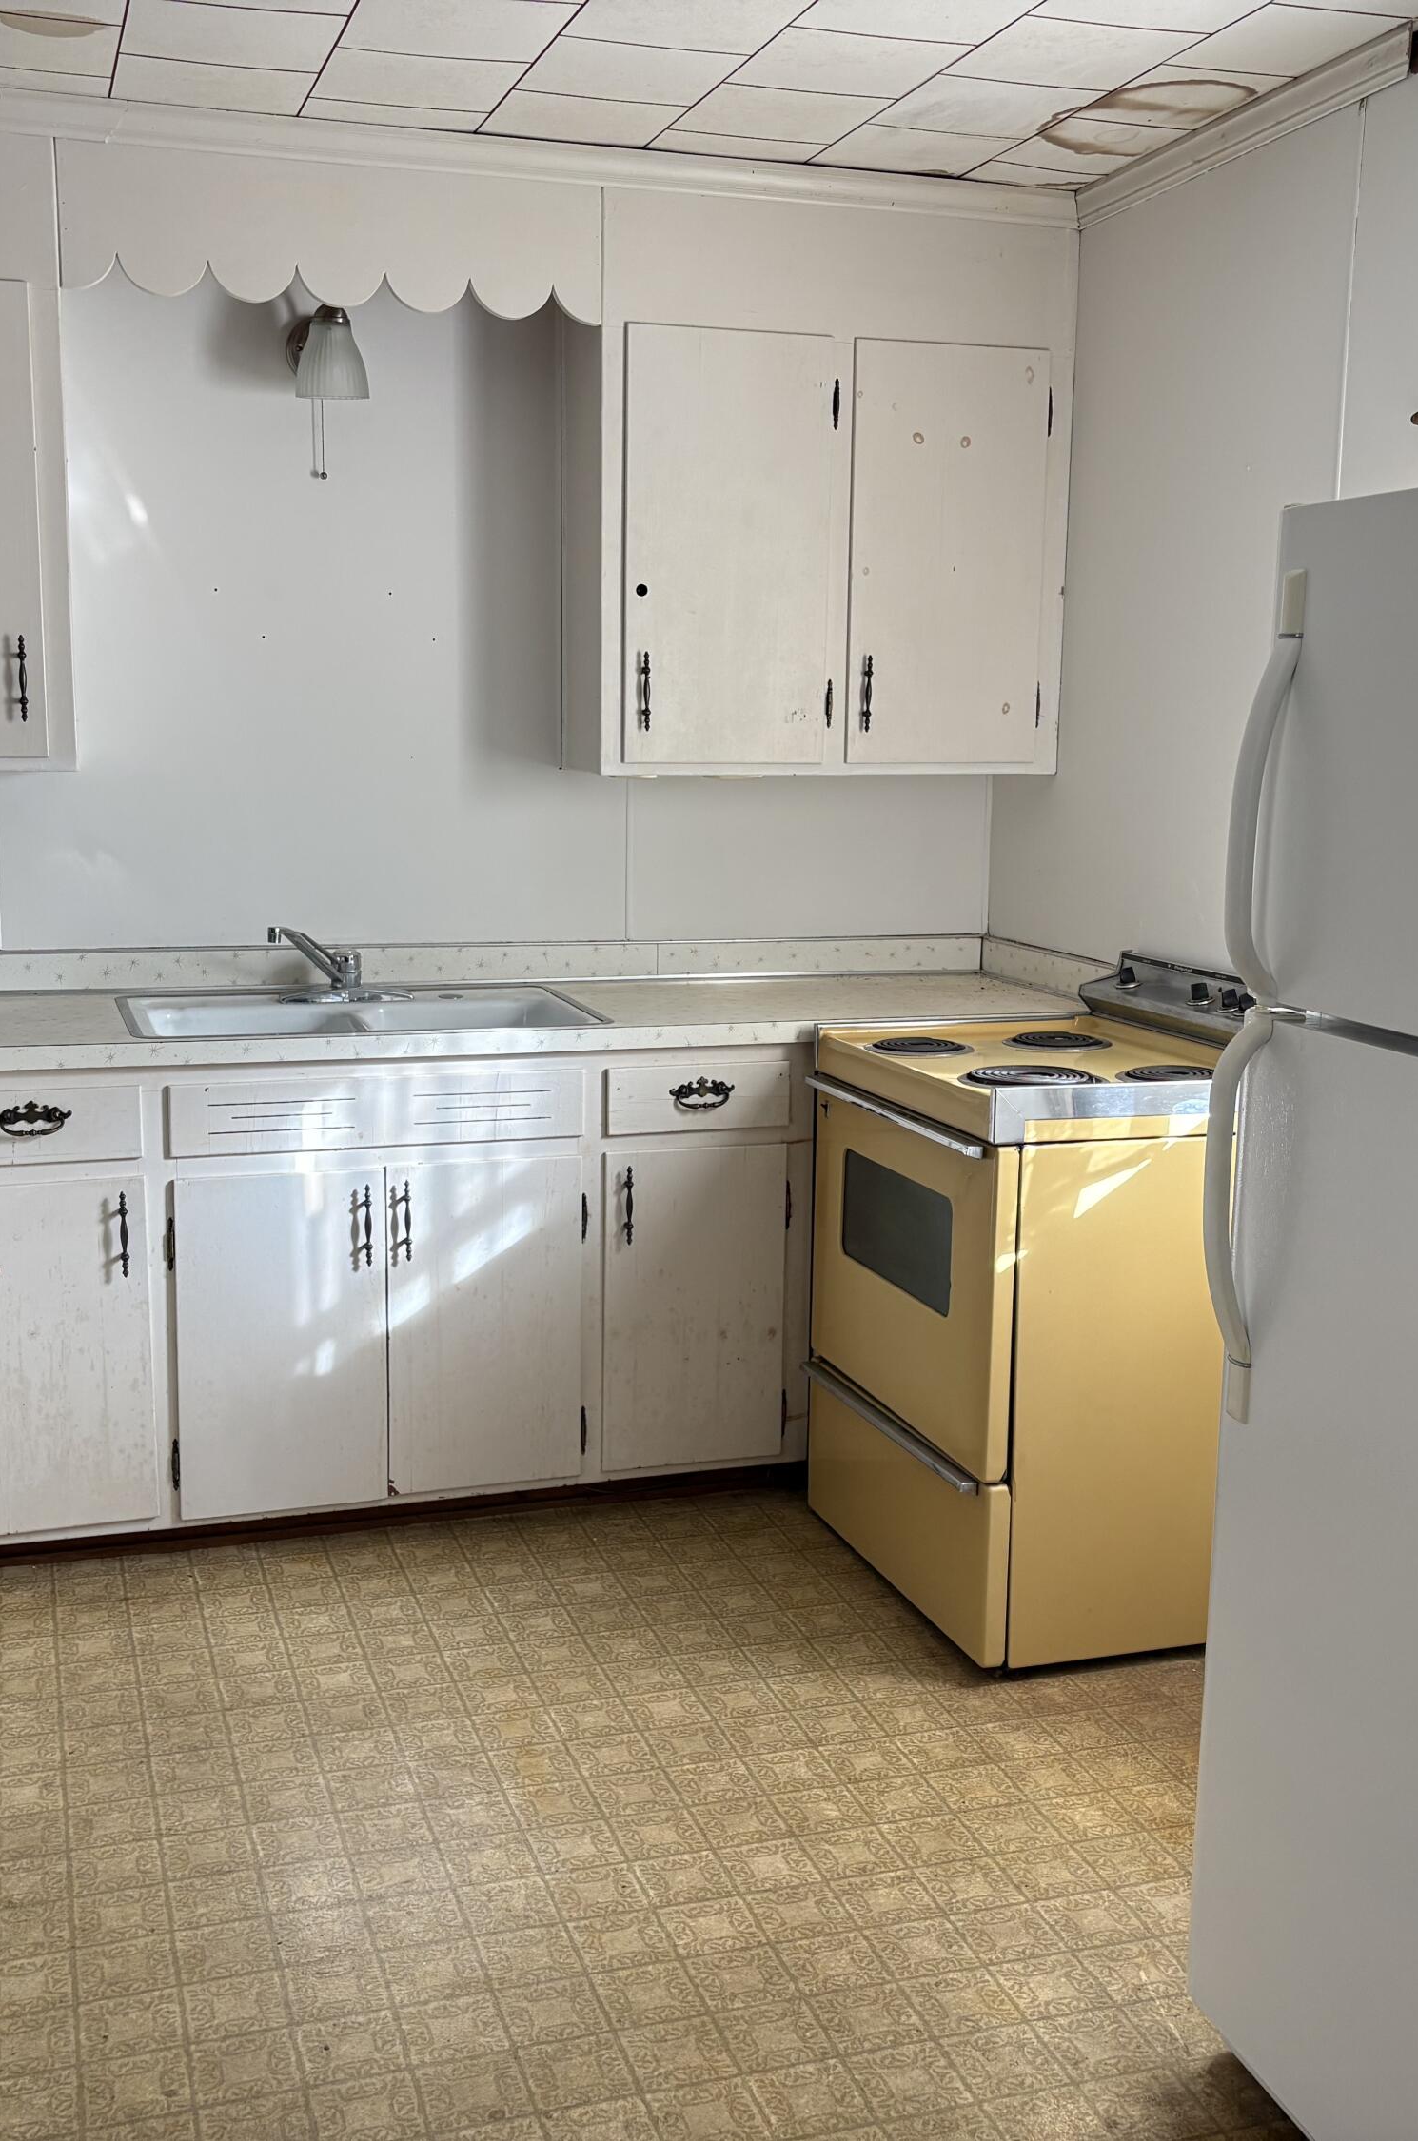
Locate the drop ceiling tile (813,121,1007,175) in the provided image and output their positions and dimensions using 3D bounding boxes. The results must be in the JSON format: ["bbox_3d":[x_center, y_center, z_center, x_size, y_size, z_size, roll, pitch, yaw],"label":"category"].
[{"bbox_3d":[0.367,-1.655,3.854,0.306,0.018,0.291,-3,10,-18],"label":"drop ceiling tile"}]

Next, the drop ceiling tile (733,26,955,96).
[{"bbox_3d":[0.217,-1.567,3.325,0.306,0.018,0.306,-3,10,-18],"label":"drop ceiling tile"}]

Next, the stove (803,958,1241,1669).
[{"bbox_3d":[0.590,0.355,3.650,0.660,1.040,0.750,-3,10,-18],"label":"stove"}]

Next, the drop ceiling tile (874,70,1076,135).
[{"bbox_3d":[0.461,-1.607,3.566,0.304,0.015,0.308,-2,9,-18],"label":"drop ceiling tile"}]

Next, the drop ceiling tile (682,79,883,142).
[{"bbox_3d":[0.121,-1.617,3.618,0.306,0.018,0.306,-3,10,-18],"label":"drop ceiling tile"}]

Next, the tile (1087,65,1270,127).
[{"bbox_3d":[0.779,-1.595,3.506,0.258,0.015,0.308,-2,9,-18],"label":"tile"}]

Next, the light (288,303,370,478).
[{"bbox_3d":[-0.710,-1.262,4.002,0.136,0.321,0.214,-2,9,-18],"label":"light"}]

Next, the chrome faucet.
[{"bbox_3d":[-0.738,-0.201,4.062,0.100,0.135,0.193,9,12,41],"label":"chrome faucet"}]

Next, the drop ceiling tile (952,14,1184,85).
[{"bbox_3d":[0.557,-1.556,3.277,0.306,0.018,0.306,-3,10,-18],"label":"drop ceiling tile"}]

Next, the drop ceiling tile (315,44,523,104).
[{"bbox_3d":[-0.465,-1.589,3.429,0.306,0.018,0.306,-3,10,-18],"label":"drop ceiling tile"}]

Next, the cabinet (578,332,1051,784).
[{"bbox_3d":[0.213,-1.011,4.275,0.959,0.825,0.346,-2,9,-18],"label":"cabinet"}]

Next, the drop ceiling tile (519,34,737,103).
[{"bbox_3d":[-0.128,-1.585,3.394,0.305,0.015,0.292,-2,9,-18],"label":"drop ceiling tile"}]

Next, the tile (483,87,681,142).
[{"bbox_3d":[-0.218,-1.627,3.663,0.306,0.018,0.285,-3,10,-18],"label":"tile"}]

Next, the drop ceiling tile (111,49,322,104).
[{"bbox_3d":[-0.809,-1.607,3.494,0.309,0.015,0.280,-2,9,-18],"label":"drop ceiling tile"}]

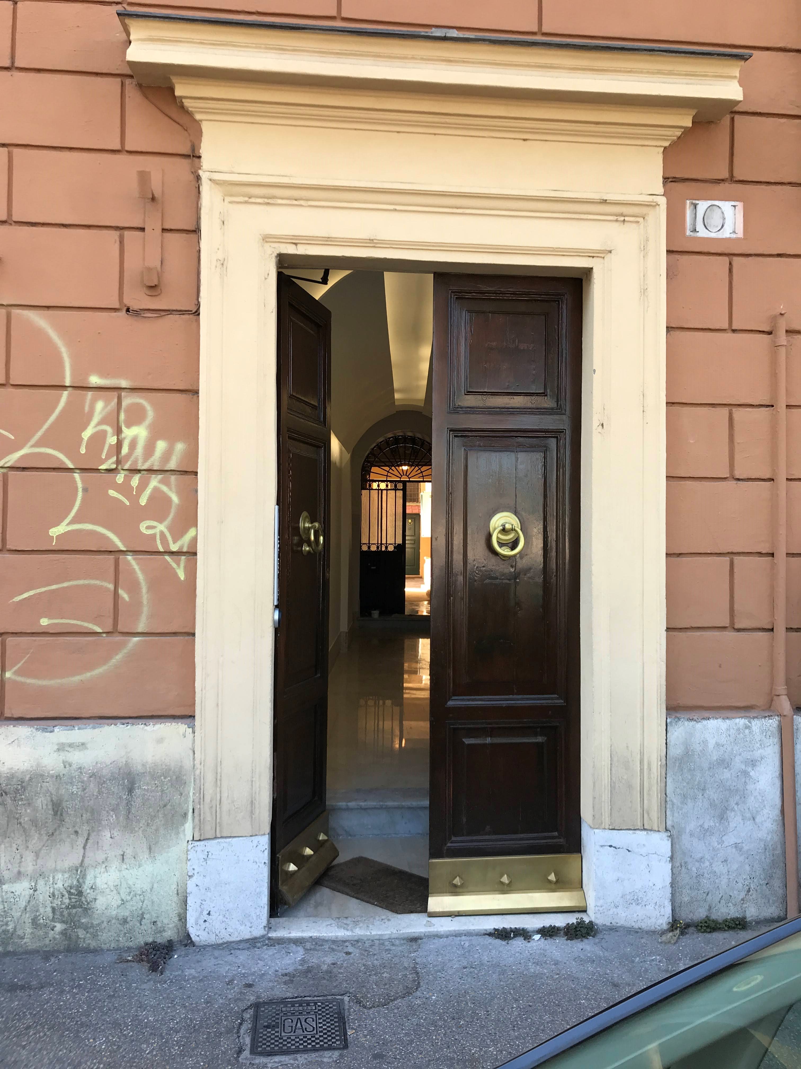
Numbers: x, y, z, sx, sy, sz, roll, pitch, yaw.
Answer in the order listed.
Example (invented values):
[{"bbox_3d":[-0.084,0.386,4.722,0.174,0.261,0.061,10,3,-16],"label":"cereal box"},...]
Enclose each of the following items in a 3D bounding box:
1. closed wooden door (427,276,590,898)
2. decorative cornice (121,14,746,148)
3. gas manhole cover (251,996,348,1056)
[{"bbox_3d":[0.452,0.155,3.666,0.651,2.510,0.085,0,-1,-6],"label":"closed wooden door"},{"bbox_3d":[0.169,-1.776,3.454,2.480,0.325,0.210,0,-1,-6],"label":"decorative cornice"},{"bbox_3d":[-0.327,1.597,2.798,0.298,0.030,0.300,0,-1,-6],"label":"gas manhole cover"}]

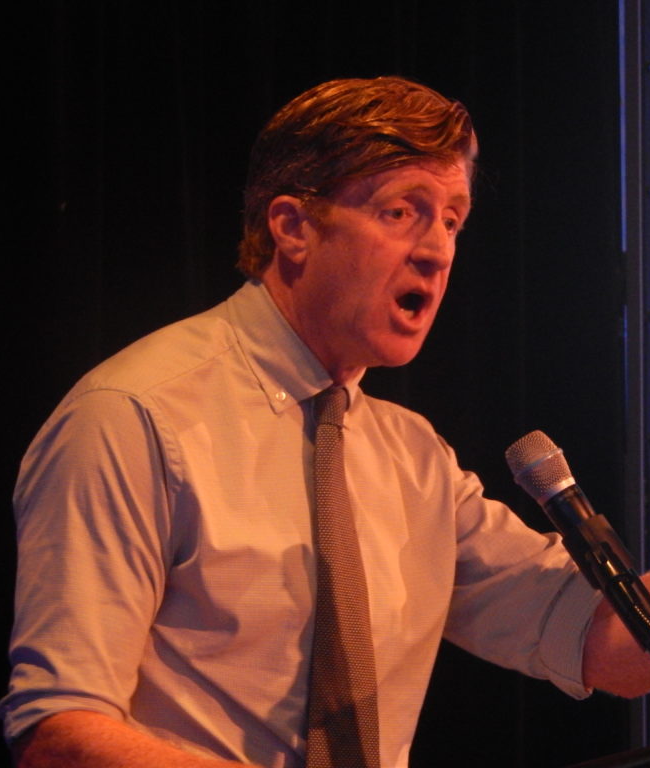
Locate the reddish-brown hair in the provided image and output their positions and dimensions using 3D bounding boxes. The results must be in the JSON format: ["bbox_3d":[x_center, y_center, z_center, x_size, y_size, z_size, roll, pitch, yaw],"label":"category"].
[{"bbox_3d":[0.029,-0.176,8.200,0.215,0.198,0.178,9,-2,42],"label":"reddish-brown hair"}]

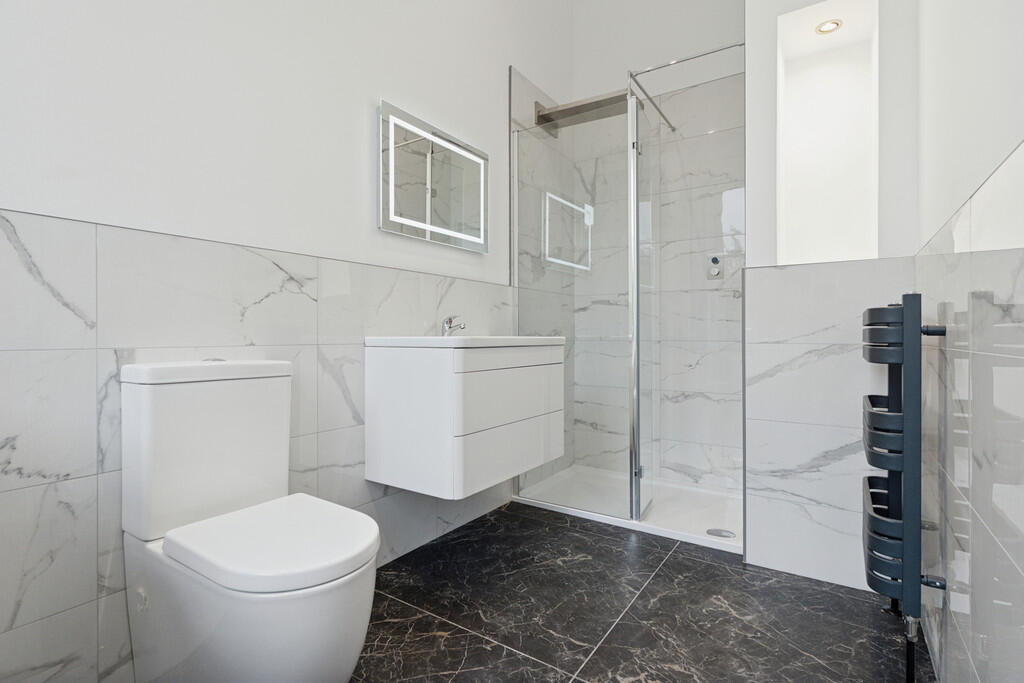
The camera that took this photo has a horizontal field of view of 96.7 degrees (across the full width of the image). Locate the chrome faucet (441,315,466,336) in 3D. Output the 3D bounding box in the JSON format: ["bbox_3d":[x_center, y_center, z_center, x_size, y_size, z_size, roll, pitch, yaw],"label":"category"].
[{"bbox_3d":[-0.243,-0.059,1.916,0.132,0.093,0.044,0,1,35],"label":"chrome faucet"}]

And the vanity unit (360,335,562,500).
[{"bbox_3d":[-0.162,0.244,1.861,0.490,0.525,0.674,0,1,35],"label":"vanity unit"}]

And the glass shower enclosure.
[{"bbox_3d":[0.691,-0.182,2.486,1.156,2.116,0.727,0,1,35],"label":"glass shower enclosure"}]

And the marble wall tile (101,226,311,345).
[{"bbox_3d":[-0.836,-0.135,1.340,0.012,0.301,0.579,0,1,35],"label":"marble wall tile"}]

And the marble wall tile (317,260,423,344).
[{"bbox_3d":[-0.510,-0.139,1.801,0.012,0.301,0.567,0,1,35],"label":"marble wall tile"}]

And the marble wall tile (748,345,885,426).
[{"bbox_3d":[1.157,0.162,1.696,0.510,0.303,0.012,0,1,35],"label":"marble wall tile"}]

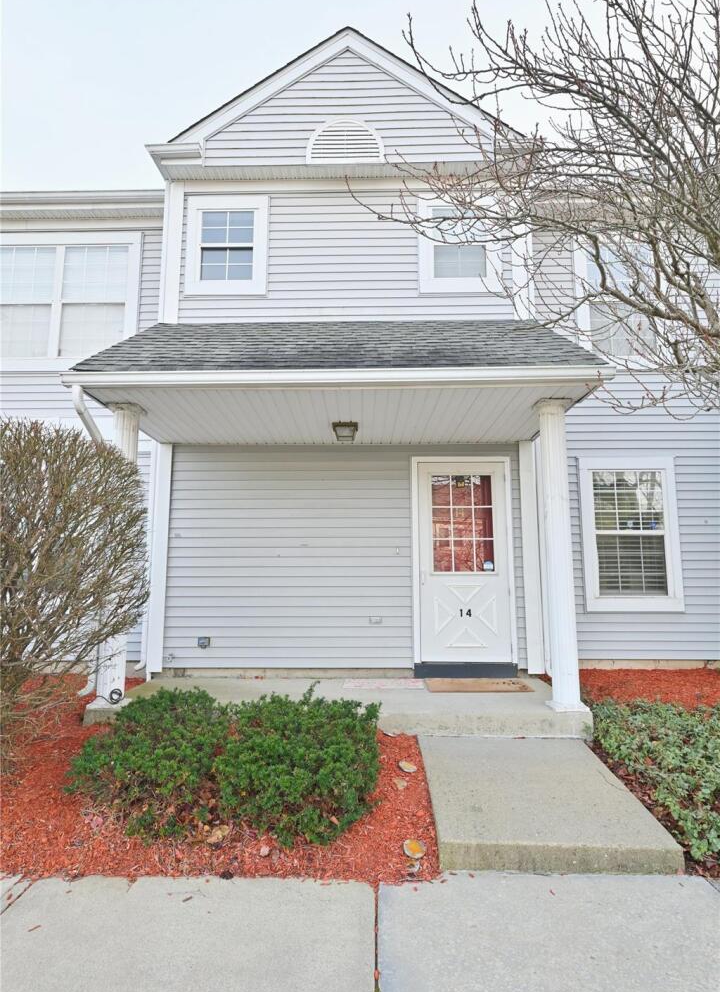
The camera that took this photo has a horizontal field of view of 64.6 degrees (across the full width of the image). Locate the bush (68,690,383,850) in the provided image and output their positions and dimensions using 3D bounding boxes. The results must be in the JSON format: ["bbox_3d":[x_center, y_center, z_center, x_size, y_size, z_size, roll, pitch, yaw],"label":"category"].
[{"bbox_3d":[-0.860,1.607,3.615,1.960,0.590,0.960,0,-8,2],"label":"bush"}]

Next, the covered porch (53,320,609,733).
[{"bbox_3d":[-0.157,-0.166,4.987,3.980,3.807,1.970,0,-8,2],"label":"covered porch"}]

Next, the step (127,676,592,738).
[{"bbox_3d":[-0.159,1.815,4.987,3.831,0.184,1.409,0,-8,2],"label":"step"}]

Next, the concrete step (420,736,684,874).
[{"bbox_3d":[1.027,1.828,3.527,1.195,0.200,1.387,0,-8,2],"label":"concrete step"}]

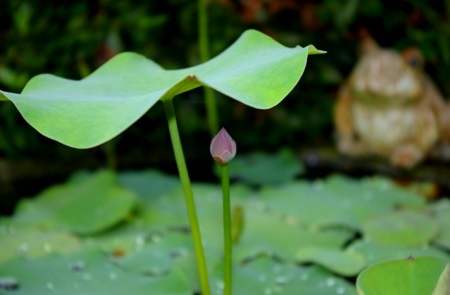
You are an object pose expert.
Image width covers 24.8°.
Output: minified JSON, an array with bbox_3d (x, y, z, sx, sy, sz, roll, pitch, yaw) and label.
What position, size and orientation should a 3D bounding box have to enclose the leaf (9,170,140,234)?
[{"bbox_3d":[-0.295,0.108,2.010,0.243,0.085,0.243,0,17,0],"label":"leaf"}]

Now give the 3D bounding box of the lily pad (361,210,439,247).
[{"bbox_3d":[0.329,0.152,1.927,0.147,0.030,0.147,0,17,0],"label":"lily pad"}]

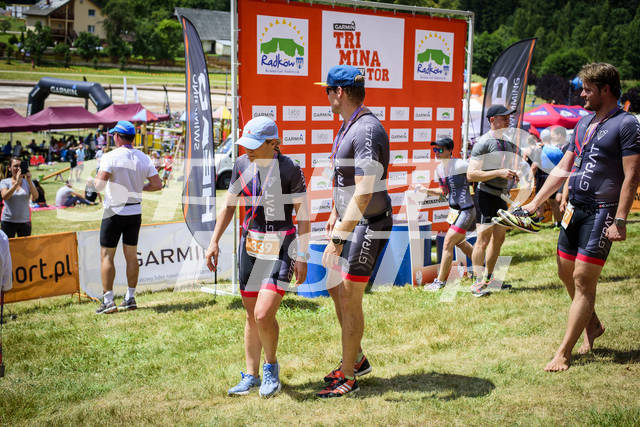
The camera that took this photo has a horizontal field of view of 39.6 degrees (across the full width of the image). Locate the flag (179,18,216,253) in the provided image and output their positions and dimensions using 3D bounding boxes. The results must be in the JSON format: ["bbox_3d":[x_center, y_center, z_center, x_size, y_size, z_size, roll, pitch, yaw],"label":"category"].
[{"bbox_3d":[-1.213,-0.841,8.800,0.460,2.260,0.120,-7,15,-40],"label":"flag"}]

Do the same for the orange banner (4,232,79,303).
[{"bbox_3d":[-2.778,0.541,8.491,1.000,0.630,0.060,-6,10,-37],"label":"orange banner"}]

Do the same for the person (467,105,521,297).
[{"bbox_3d":[1.688,-0.146,8.650,0.540,1.810,0.430,-4,13,-30],"label":"person"}]

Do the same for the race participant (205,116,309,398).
[{"bbox_3d":[-0.356,0.233,5.060,0.570,1.620,0.420,7,12,23],"label":"race participant"}]

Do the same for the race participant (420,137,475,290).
[{"bbox_3d":[1.395,-0.032,9.500,0.640,1.640,0.470,-7,14,-38],"label":"race participant"}]

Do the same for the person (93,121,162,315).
[{"bbox_3d":[-1.831,0.009,8.370,0.630,1.790,0.430,-2,12,-21],"label":"person"}]

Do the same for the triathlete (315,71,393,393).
[{"bbox_3d":[0.179,0.097,5.060,0.430,1.870,0.500,-1,12,-17],"label":"triathlete"}]

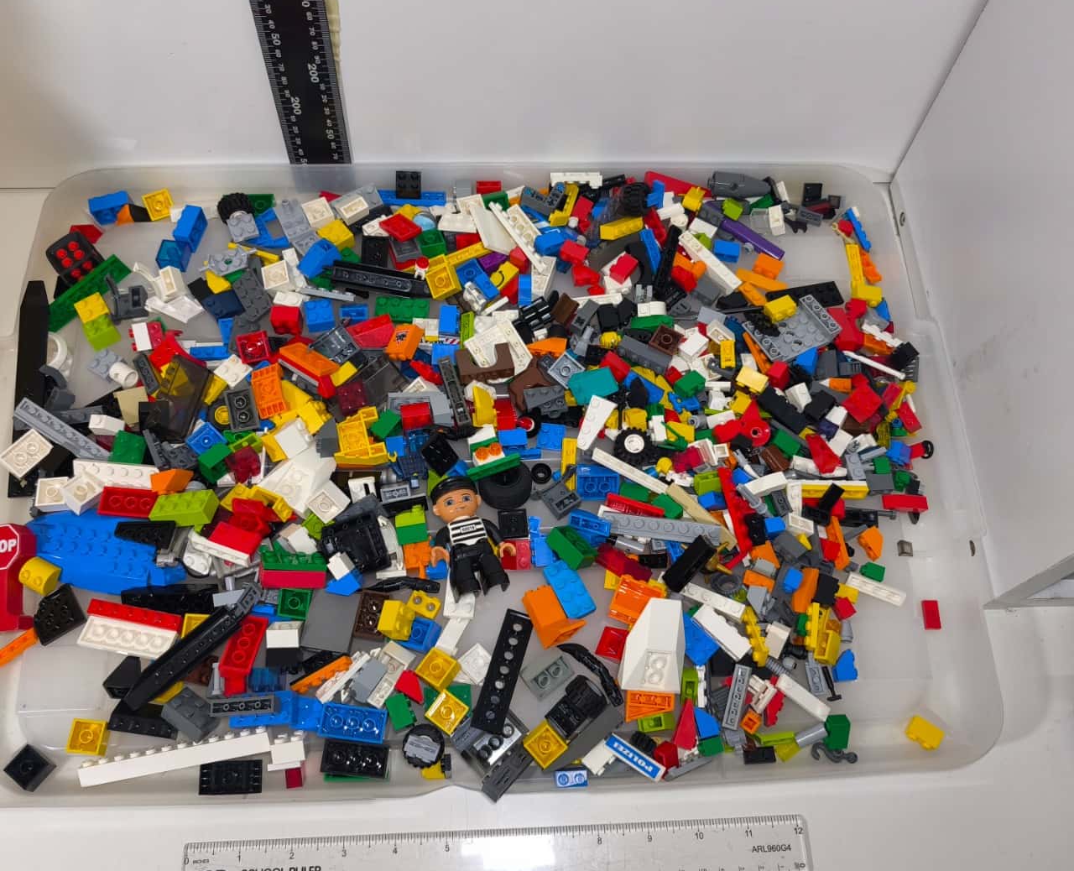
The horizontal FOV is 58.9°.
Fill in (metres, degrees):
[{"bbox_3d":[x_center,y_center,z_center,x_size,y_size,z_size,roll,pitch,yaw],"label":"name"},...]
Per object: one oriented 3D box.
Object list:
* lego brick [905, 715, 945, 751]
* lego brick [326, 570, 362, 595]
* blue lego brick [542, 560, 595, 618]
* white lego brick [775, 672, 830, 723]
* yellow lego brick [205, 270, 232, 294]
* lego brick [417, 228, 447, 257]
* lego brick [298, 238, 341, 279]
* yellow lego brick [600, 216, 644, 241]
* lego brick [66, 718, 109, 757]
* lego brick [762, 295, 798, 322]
[{"bbox_3d":[0.202,0.156,0.498,0.016,0.008,0.011,31,68,17],"label":"lego brick"},{"bbox_3d":[-0.103,0.081,0.513,0.016,0.016,0.011,-36,99,4],"label":"lego brick"},{"bbox_3d":[0.018,0.085,0.524,0.016,0.011,0.032,-23,68,-11],"label":"blue lego brick"},{"bbox_3d":[0.143,0.141,0.512,0.032,0.003,0.008,36,70,0],"label":"white lego brick"},{"bbox_3d":[-0.192,-0.094,0.571,0.011,0.012,0.016,-22,84,0],"label":"yellow lego brick"},{"bbox_3d":[-0.069,-0.123,0.614,0.016,0.011,0.016,-13,48,-12],"label":"lego brick"},{"bbox_3d":[-0.134,-0.109,0.584,0.010,0.020,0.016,40,24,-4],"label":"lego brick"},{"bbox_3d":[0.053,-0.127,0.584,0.011,0.008,0.032,14,29,37],"label":"yellow lego brick"},{"bbox_3d":[-0.227,0.154,0.483,0.016,0.011,0.016,2,63,-1],"label":"lego brick"},{"bbox_3d":[0.151,-0.078,0.589,0.016,0.008,0.011,-25,57,-3],"label":"lego brick"}]

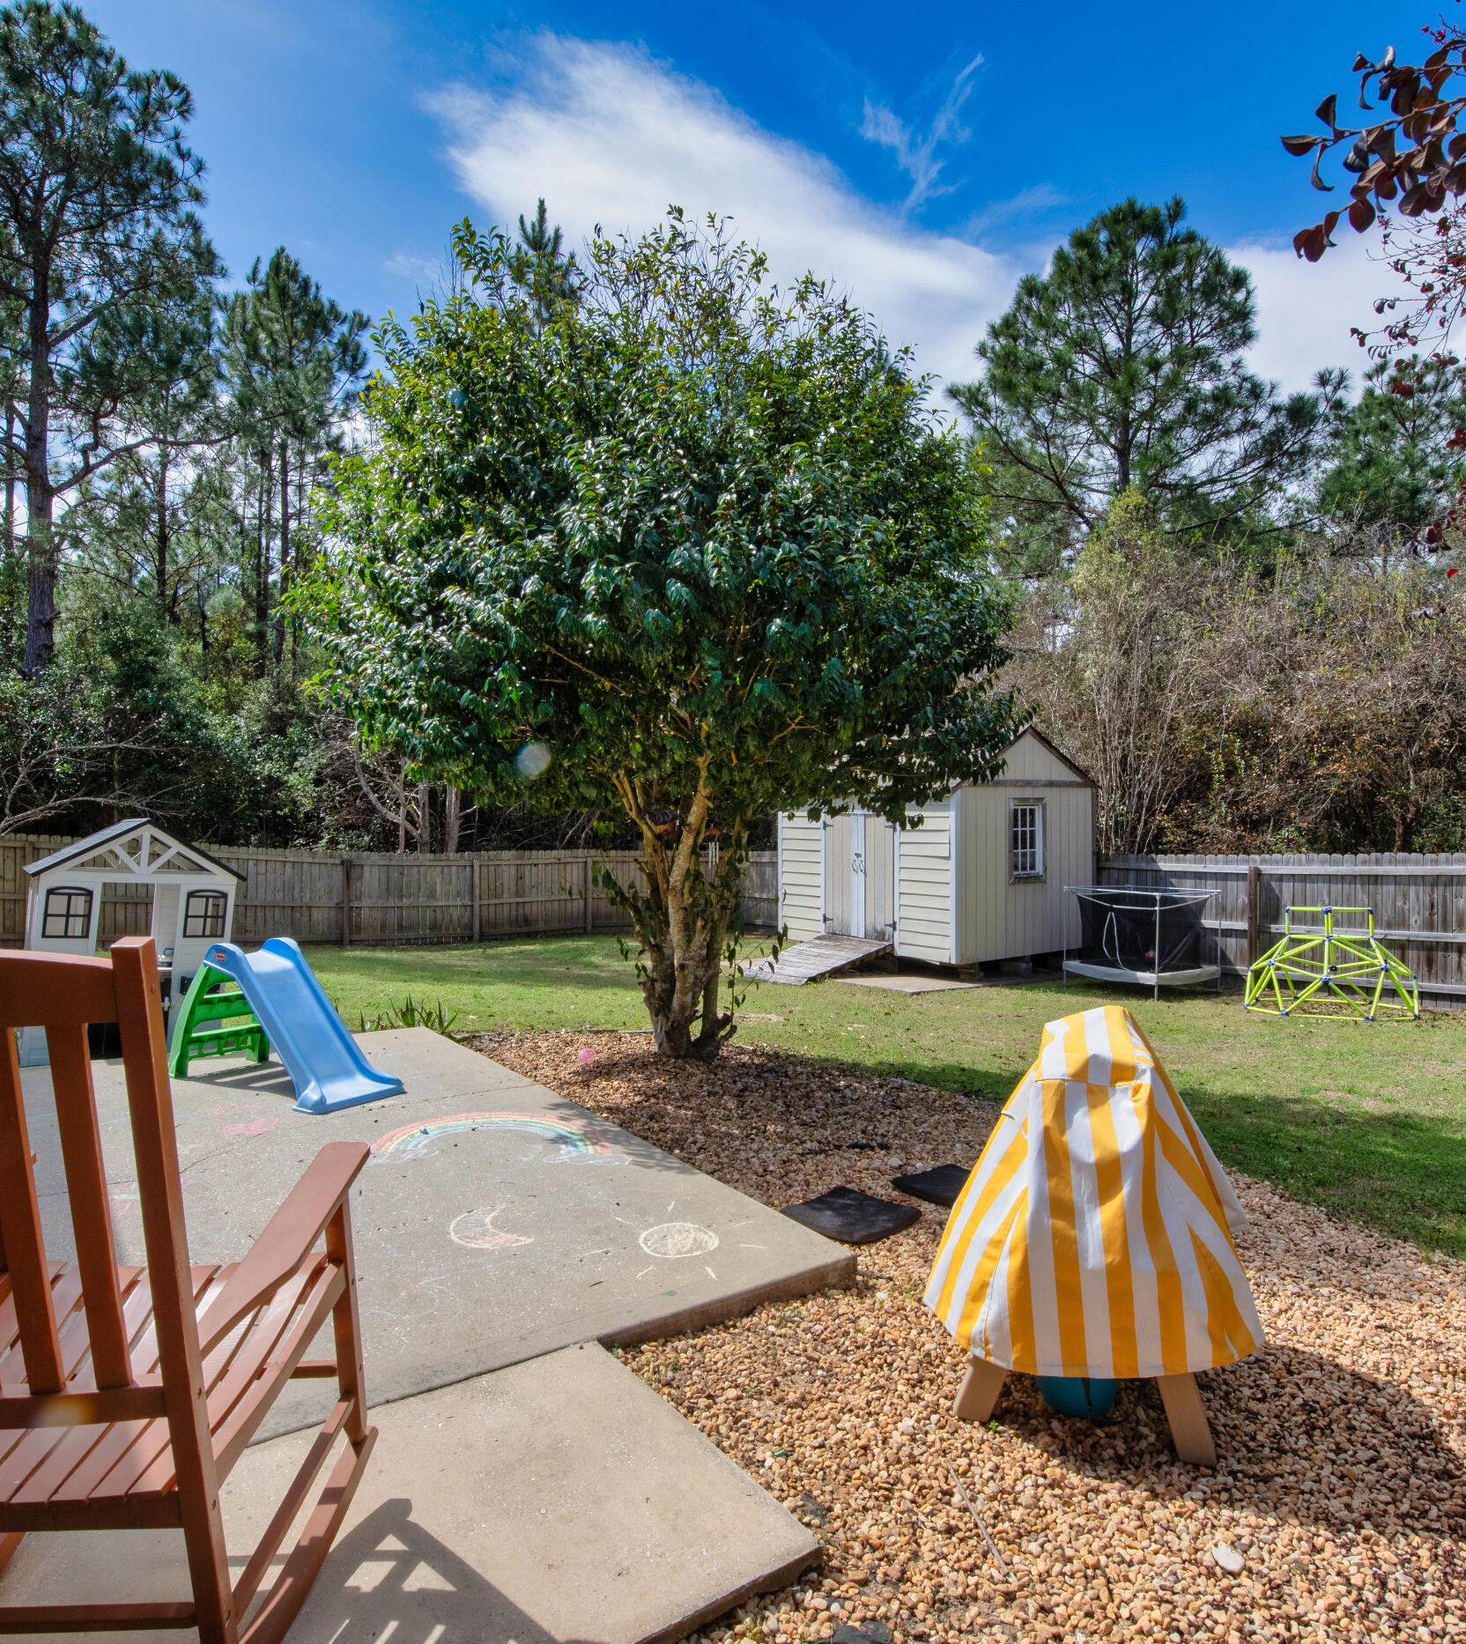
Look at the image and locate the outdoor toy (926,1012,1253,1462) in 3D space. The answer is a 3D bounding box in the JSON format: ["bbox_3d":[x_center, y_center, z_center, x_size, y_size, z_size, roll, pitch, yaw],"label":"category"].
[{"bbox_3d":[0.870,0.930,2.490,0.750,0.920,0.700,0,0,19],"label":"outdoor toy"}]

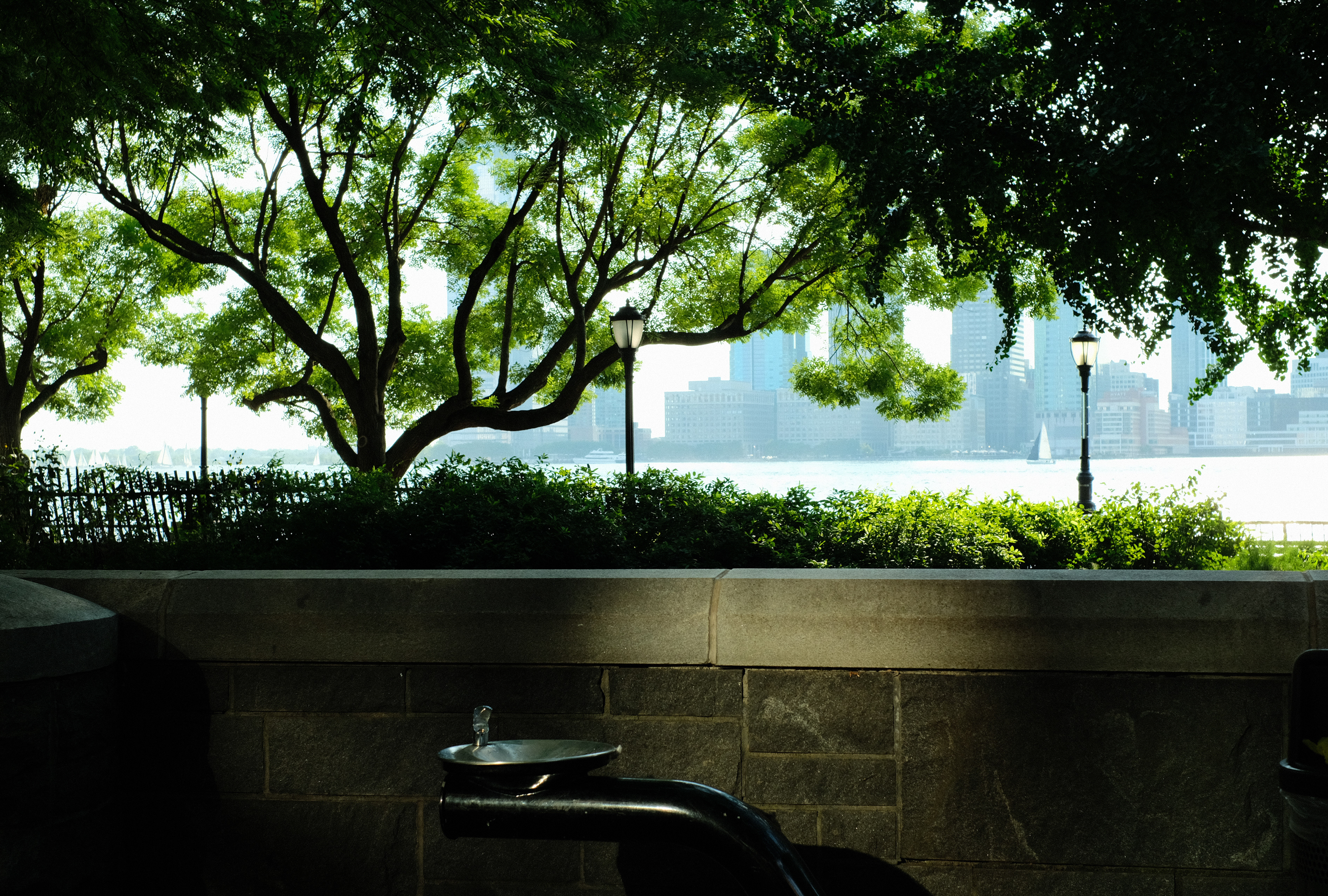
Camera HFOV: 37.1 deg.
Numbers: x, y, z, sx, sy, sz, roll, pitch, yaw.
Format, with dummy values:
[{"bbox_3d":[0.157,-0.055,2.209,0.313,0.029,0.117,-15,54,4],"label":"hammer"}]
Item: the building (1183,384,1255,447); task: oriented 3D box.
[{"bbox_3d":[402.923,-22.200,1440.000,44.139,45.905,45.000,0,0,-2],"label":"building"}]

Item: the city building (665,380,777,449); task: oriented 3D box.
[{"bbox_3d":[38.986,-20.954,1385.000,77.231,54.914,48.000,0,0,-2],"label":"city building"}]

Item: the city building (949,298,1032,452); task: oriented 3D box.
[{"bbox_3d":[232.843,-53.715,1410.000,54.399,122.147,48.000,0,0,-2],"label":"city building"}]

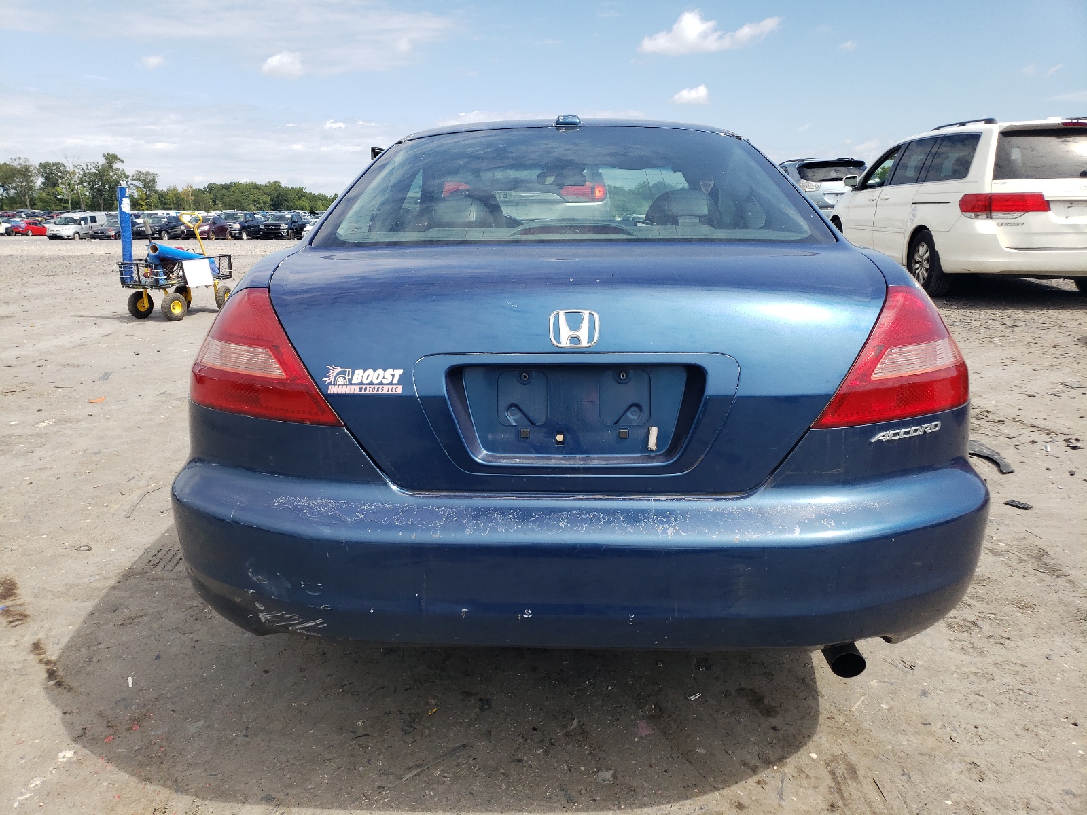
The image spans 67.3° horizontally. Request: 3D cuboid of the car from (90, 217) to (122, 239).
[{"bbox_3d":[-30.100,-12.620,58.000,1.810,1.430,4.630,0,13,0],"label":"car"}]

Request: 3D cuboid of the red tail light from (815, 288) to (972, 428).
[{"bbox_3d":[0.712,-0.112,1.617,0.430,0.255,0.300,0,13,1],"label":"red tail light"}]

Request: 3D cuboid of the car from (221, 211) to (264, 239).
[{"bbox_3d":[-21.450,-12.948,58.114,2.030,1.870,5.840,0,13,1],"label":"car"}]

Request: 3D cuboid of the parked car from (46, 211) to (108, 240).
[{"bbox_3d":[-33.750,-13.180,59.416,1.830,1.880,4.740,0,13,1],"label":"parked car"}]

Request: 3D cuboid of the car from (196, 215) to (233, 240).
[{"bbox_3d":[-21.620,-11.606,52.774,1.670,1.515,4.150,0,13,2],"label":"car"}]

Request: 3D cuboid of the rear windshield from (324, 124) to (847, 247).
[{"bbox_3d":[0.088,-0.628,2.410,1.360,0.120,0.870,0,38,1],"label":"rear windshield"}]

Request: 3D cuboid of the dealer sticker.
[{"bbox_3d":[-0.325,-0.049,1.475,0.152,0.050,0.003,2,5,9],"label":"dealer sticker"}]

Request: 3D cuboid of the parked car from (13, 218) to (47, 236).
[{"bbox_3d":[-49.300,-17.300,78.700,1.800,1.450,4.450,0,13,0],"label":"parked car"}]

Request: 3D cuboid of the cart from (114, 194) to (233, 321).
[{"bbox_3d":[-3.770,-1.535,8.339,0.560,1.260,1.000,6,14,23],"label":"cart"}]

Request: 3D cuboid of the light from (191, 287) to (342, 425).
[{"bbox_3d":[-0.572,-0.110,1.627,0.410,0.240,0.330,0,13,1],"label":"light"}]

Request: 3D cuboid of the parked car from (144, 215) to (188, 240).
[{"bbox_3d":[-27.000,-12.730,57.800,1.860,1.690,4.620,0,13,0],"label":"parked car"}]

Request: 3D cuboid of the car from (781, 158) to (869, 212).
[{"bbox_3d":[5.420,-4.460,17.493,1.845,1.680,4.730,-1,13,-4],"label":"car"}]

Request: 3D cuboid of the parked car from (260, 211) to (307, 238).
[{"bbox_3d":[-18.400,-12.960,58.500,1.890,1.790,5.400,0,13,0],"label":"parked car"}]

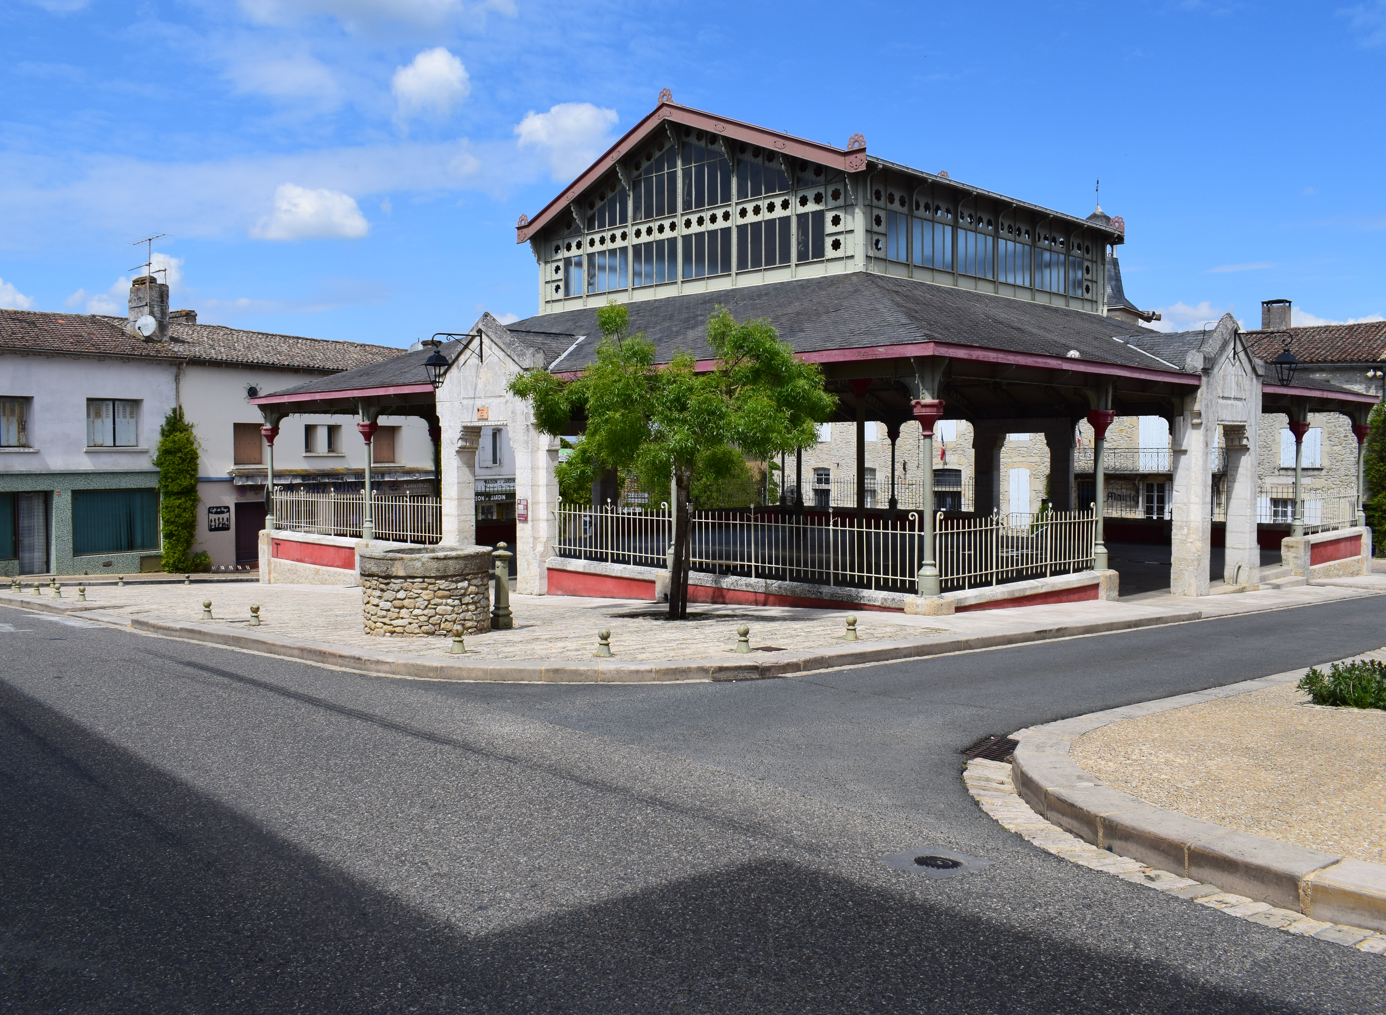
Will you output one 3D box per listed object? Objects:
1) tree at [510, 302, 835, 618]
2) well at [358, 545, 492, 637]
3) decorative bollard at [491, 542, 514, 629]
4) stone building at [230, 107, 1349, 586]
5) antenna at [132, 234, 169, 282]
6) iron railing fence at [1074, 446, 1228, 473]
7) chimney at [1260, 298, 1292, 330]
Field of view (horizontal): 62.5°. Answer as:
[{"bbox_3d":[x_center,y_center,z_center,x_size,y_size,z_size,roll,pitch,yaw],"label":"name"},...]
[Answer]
[{"bbox_3d":[-0.272,-0.605,14.893,4.240,4.134,3.975,0,3,0],"label":"tree"},{"bbox_3d":[-3.179,1.006,13.595,1.590,0.914,1.590,0,3,0],"label":"well"},{"bbox_3d":[-2.246,0.921,13.488,0.245,1.028,0.245,-2,3,-37],"label":"decorative bollard"},{"bbox_3d":[3.319,-3.824,29.558,20.431,11.130,21.041,3,4,45],"label":"stone building"},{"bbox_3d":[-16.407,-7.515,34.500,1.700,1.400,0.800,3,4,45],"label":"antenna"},{"bbox_3d":[17.782,-1.844,44.800,6.200,1.000,0.600,0,3,3],"label":"iron railing fence"},{"bbox_3d":[23.785,-7.851,46.500,1.000,1.280,0.750,3,4,45],"label":"chimney"}]

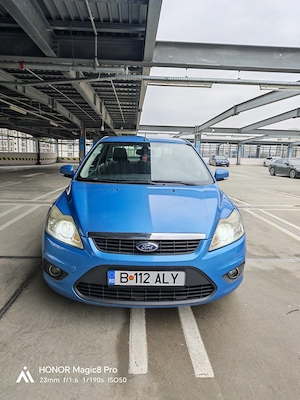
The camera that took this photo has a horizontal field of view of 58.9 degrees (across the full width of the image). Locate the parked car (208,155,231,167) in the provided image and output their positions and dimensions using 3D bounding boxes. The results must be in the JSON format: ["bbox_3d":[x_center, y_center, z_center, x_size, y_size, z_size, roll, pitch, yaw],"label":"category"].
[{"bbox_3d":[9.099,-5.067,34.800,1.760,1.470,4.150,1,10,-3],"label":"parked car"}]

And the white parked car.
[{"bbox_3d":[17.488,-5.205,36.600,1.760,1.450,4.150,1,10,-3],"label":"white parked car"}]

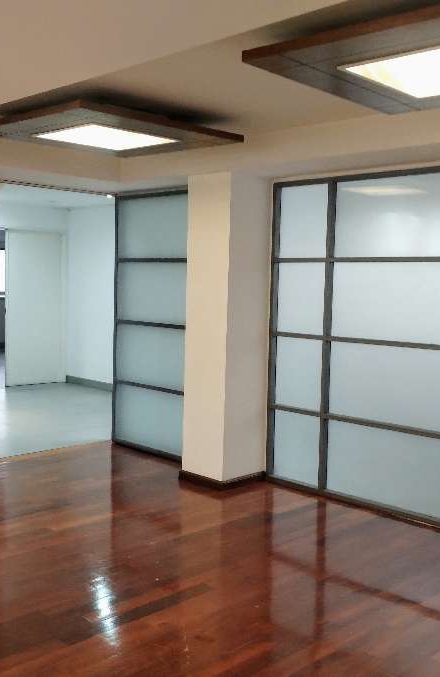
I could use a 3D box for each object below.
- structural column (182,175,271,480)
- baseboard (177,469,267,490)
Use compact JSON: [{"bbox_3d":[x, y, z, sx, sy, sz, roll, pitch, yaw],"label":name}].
[{"bbox_3d":[0.062,-0.056,5.396,0.467,2.228,0.426,-3,6,-45],"label":"structural column"},{"bbox_3d":[0.029,1.023,5.474,0.482,0.064,0.441,-3,6,-45],"label":"baseboard"}]

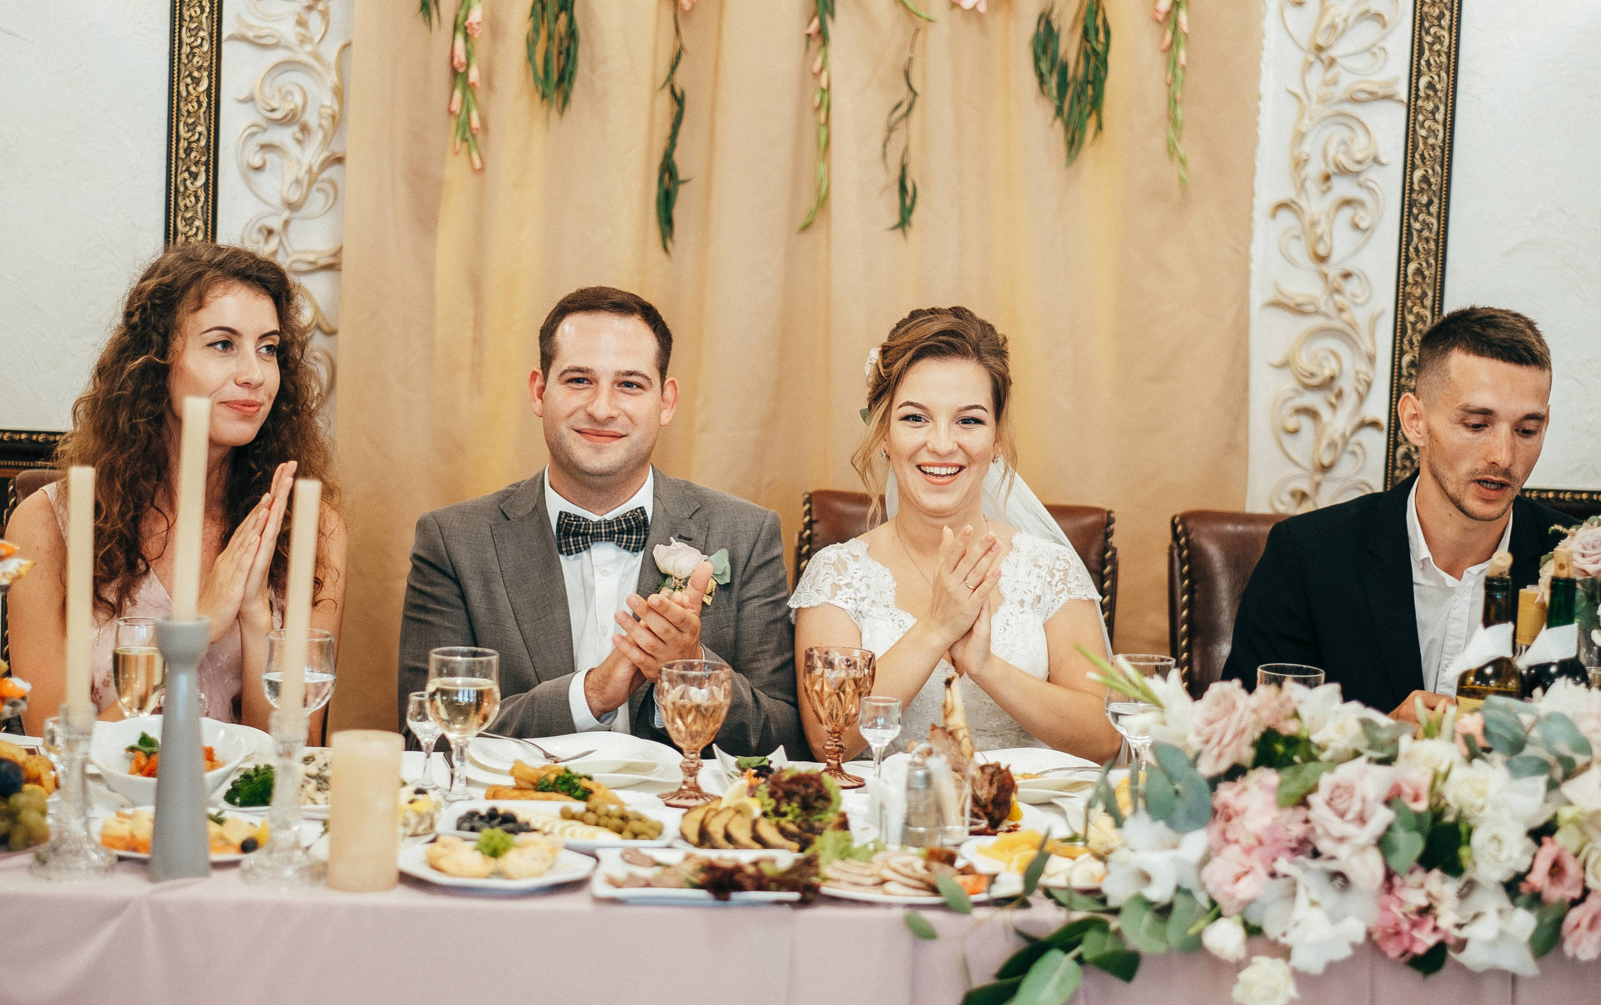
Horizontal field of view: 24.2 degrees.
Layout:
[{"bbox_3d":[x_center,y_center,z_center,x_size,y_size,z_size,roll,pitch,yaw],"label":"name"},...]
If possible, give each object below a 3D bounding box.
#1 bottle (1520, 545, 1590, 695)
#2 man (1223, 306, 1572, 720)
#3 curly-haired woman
[{"bbox_3d":[0.878,0.216,4.328,0.079,0.328,0.079,2,6,0],"label":"bottle"},{"bbox_3d":[0.742,0.434,4.525,0.520,1.340,0.800,2,6,-2],"label":"man"},{"bbox_3d":[-0.735,0.373,4.525,0.480,1.357,0.760,0,7,-20],"label":"curly-haired woman"}]

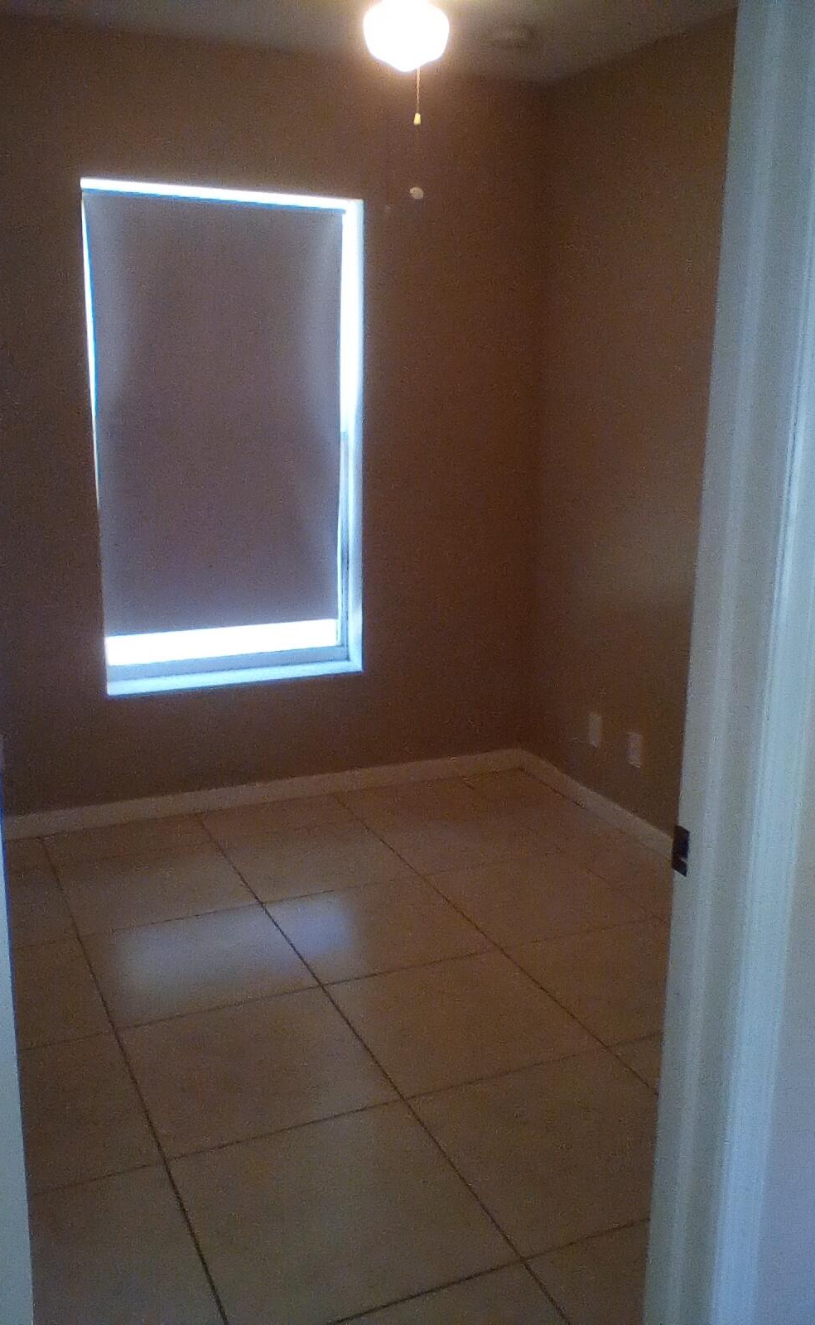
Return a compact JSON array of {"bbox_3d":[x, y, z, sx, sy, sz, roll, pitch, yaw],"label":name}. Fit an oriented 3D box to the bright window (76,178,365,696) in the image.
[{"bbox_3d":[-0.581,-0.705,3.882,0.886,1.561,0.130,-6,15,-23],"label":"bright window"}]

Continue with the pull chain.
[{"bbox_3d":[0.020,-1.093,2.462,0.027,0.253,0.027,1,14,0],"label":"pull chain"}]

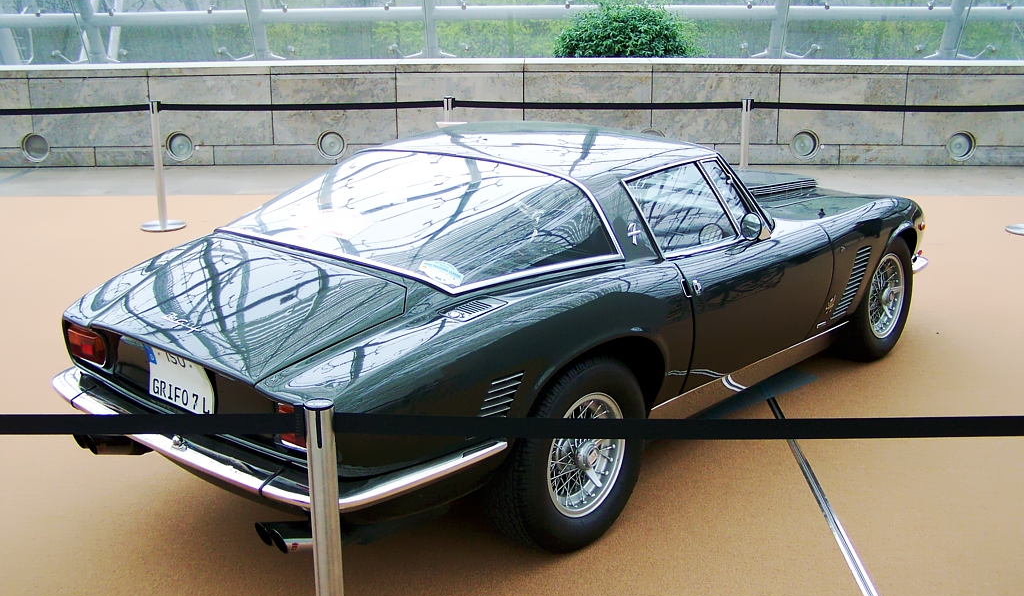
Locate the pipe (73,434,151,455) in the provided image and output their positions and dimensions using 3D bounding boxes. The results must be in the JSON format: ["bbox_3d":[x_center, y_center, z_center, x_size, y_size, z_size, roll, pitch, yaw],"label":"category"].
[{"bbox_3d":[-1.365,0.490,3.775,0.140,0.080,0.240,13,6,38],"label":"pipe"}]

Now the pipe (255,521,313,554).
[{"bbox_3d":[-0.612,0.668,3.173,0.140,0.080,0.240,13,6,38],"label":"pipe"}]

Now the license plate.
[{"bbox_3d":[-0.994,0.241,3.367,0.330,0.185,0.025,13,21,38],"label":"license plate"}]

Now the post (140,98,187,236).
[{"bbox_3d":[-2.700,-1.009,8.629,0.340,0.965,0.340,-5,16,-17],"label":"post"}]

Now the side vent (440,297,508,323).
[{"bbox_3d":[-0.116,0.038,3.364,0.110,0.040,0.210,24,31,33],"label":"side vent"}]

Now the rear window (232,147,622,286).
[{"bbox_3d":[-0.352,-0.331,3.995,1.380,0.270,0.830,13,20,39],"label":"rear window"}]

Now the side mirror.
[{"bbox_3d":[0.943,-0.279,4.316,0.075,0.115,0.110,-12,19,-36],"label":"side mirror"}]

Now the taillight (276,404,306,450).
[{"bbox_3d":[-0.557,0.363,3.054,0.195,0.120,0.060,13,21,38],"label":"taillight"}]

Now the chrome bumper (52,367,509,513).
[{"bbox_3d":[-0.852,0.325,3.544,1.660,0.120,0.650,13,20,39],"label":"chrome bumper"}]

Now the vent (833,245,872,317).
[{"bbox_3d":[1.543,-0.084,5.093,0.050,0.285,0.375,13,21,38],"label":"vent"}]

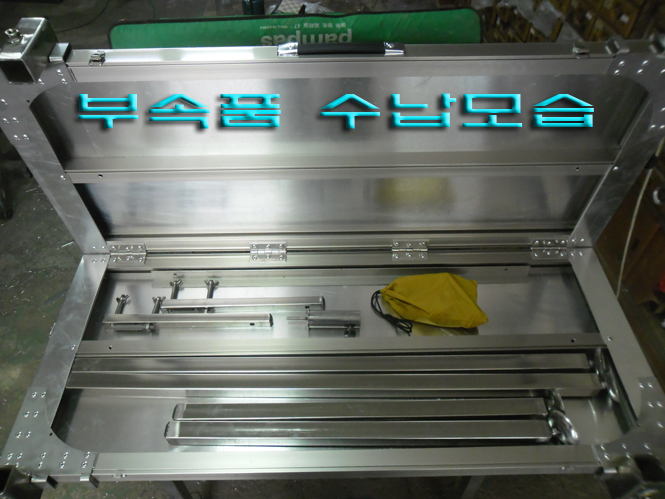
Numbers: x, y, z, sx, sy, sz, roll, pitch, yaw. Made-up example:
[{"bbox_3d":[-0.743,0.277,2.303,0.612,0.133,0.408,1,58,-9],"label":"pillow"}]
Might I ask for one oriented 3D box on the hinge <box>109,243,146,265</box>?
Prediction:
[{"bbox_3d":[-0.448,0.010,1.121,0.080,0.034,0.034,-1,48,-1],"label":"hinge"}]

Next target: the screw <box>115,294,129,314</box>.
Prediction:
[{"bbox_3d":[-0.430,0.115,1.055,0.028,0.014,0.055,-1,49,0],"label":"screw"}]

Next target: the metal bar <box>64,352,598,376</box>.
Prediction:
[{"bbox_3d":[-0.002,0.226,0.998,0.980,0.033,0.033,0,48,-1],"label":"metal bar"}]

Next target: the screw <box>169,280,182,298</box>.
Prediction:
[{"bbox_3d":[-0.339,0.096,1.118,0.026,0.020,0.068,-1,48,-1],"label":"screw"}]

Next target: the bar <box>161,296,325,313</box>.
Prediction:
[{"bbox_3d":[-0.190,0.118,1.104,0.337,0.021,0.021,-1,48,-2],"label":"bar"}]

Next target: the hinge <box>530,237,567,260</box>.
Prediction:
[{"bbox_3d":[0.484,0.001,1.138,0.082,0.034,0.034,-1,48,-1],"label":"hinge"}]

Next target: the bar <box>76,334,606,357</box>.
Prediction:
[{"bbox_3d":[0.018,0.186,0.983,1.016,0.034,0.035,-1,49,0],"label":"bar"}]

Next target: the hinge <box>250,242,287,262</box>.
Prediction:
[{"bbox_3d":[-0.140,0.007,1.127,0.080,0.034,0.034,-1,48,-1],"label":"hinge"}]

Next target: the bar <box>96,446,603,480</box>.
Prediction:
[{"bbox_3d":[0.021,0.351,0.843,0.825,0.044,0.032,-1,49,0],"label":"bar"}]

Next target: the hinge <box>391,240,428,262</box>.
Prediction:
[{"bbox_3d":[0.166,0.003,1.097,0.078,0.034,0.033,-1,49,0],"label":"hinge"}]

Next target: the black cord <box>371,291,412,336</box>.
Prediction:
[{"bbox_3d":[0.118,0.126,1.041,0.050,0.022,0.106,-26,53,-20],"label":"black cord"}]

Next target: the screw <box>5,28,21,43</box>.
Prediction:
[{"bbox_3d":[-0.480,-0.319,0.775,0.020,0.021,0.018,-1,49,0],"label":"screw"}]

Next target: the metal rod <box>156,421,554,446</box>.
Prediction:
[{"bbox_3d":[0.040,0.311,0.874,0.631,0.032,0.030,0,49,1],"label":"metal rod"}]

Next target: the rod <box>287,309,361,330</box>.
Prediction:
[{"bbox_3d":[-0.017,0.143,1.031,0.145,0.015,0.040,-1,49,0],"label":"rod"}]

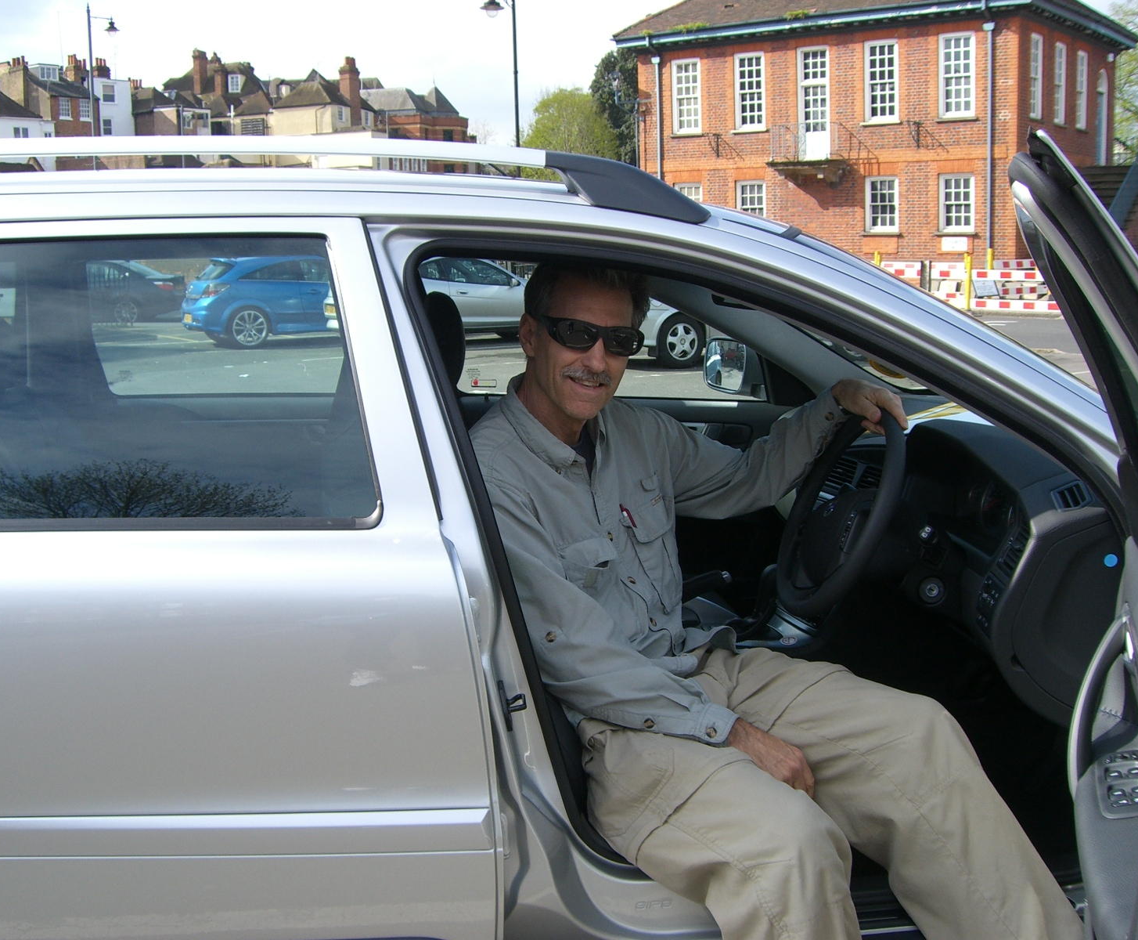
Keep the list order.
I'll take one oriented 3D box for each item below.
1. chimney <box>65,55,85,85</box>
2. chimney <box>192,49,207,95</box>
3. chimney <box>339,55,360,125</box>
[{"bbox_3d":[-34.143,-27.687,95.000,0.850,1.820,1.000,3,11,26],"label":"chimney"},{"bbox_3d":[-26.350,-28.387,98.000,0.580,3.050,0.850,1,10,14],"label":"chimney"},{"bbox_3d":[-14.060,-24.269,88.000,0.780,4.200,1.050,3,10,22],"label":"chimney"}]

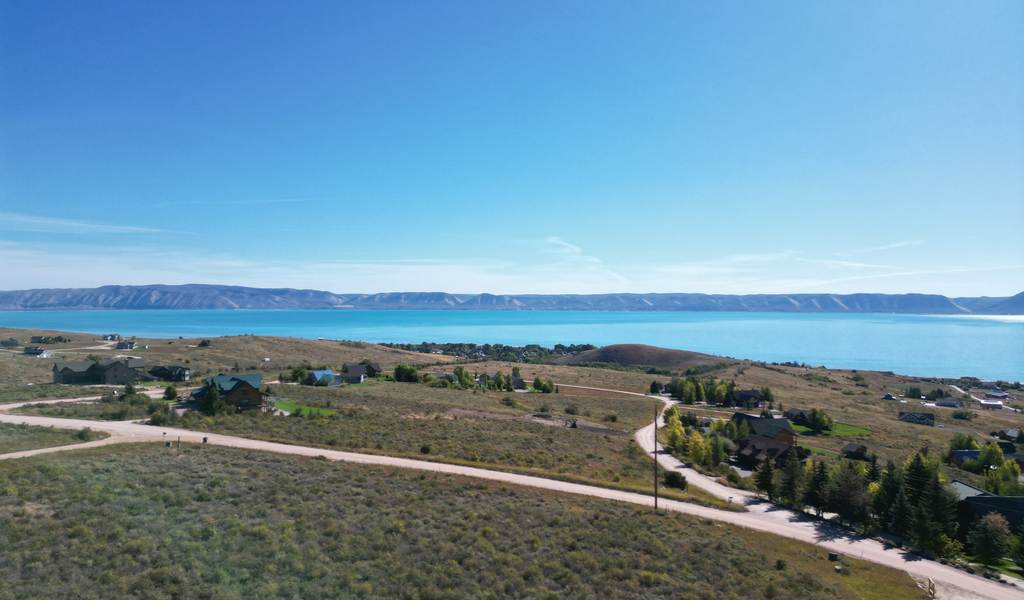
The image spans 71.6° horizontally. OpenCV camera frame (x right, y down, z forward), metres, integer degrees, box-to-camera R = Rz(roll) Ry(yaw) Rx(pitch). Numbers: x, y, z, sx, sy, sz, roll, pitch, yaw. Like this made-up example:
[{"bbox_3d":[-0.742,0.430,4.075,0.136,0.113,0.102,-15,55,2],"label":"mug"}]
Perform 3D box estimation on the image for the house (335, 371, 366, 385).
[{"bbox_3d":[-81.300,39.250,360.000,13.500,5.800,9.000,0,0,6],"label":"house"}]

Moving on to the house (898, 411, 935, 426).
[{"bbox_3d":[227.680,66.940,400.000,17.000,7.200,10.000,0,0,25],"label":"house"}]

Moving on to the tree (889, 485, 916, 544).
[{"bbox_3d":[42.620,23.410,77.500,3.000,6.600,3.000,0,0,0],"label":"tree"}]

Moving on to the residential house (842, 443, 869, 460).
[{"bbox_3d":[91.790,40.540,190.000,5.600,4.300,5.200,0,0,-34],"label":"residential house"}]

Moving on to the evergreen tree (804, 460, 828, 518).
[{"bbox_3d":[36.450,22.690,85.000,2.900,7.000,2.900,0,0,0],"label":"evergreen tree"}]

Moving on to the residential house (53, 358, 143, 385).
[{"bbox_3d":[-156.590,27.150,270.000,29.000,9.000,14.000,0,0,-41],"label":"residential house"}]

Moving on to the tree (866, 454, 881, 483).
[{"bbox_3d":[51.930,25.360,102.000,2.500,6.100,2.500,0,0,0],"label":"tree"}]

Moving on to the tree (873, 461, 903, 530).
[{"bbox_3d":[44.010,22.970,83.000,3.600,8.300,3.600,0,0,0],"label":"tree"}]

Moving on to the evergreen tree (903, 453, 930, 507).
[{"bbox_3d":[50.140,23.140,88.000,3.700,8.700,3.700,0,0,0],"label":"evergreen tree"}]

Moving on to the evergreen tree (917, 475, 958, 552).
[{"bbox_3d":[45.550,22.850,76.000,4.300,8.300,4.300,0,0,0],"label":"evergreen tree"}]

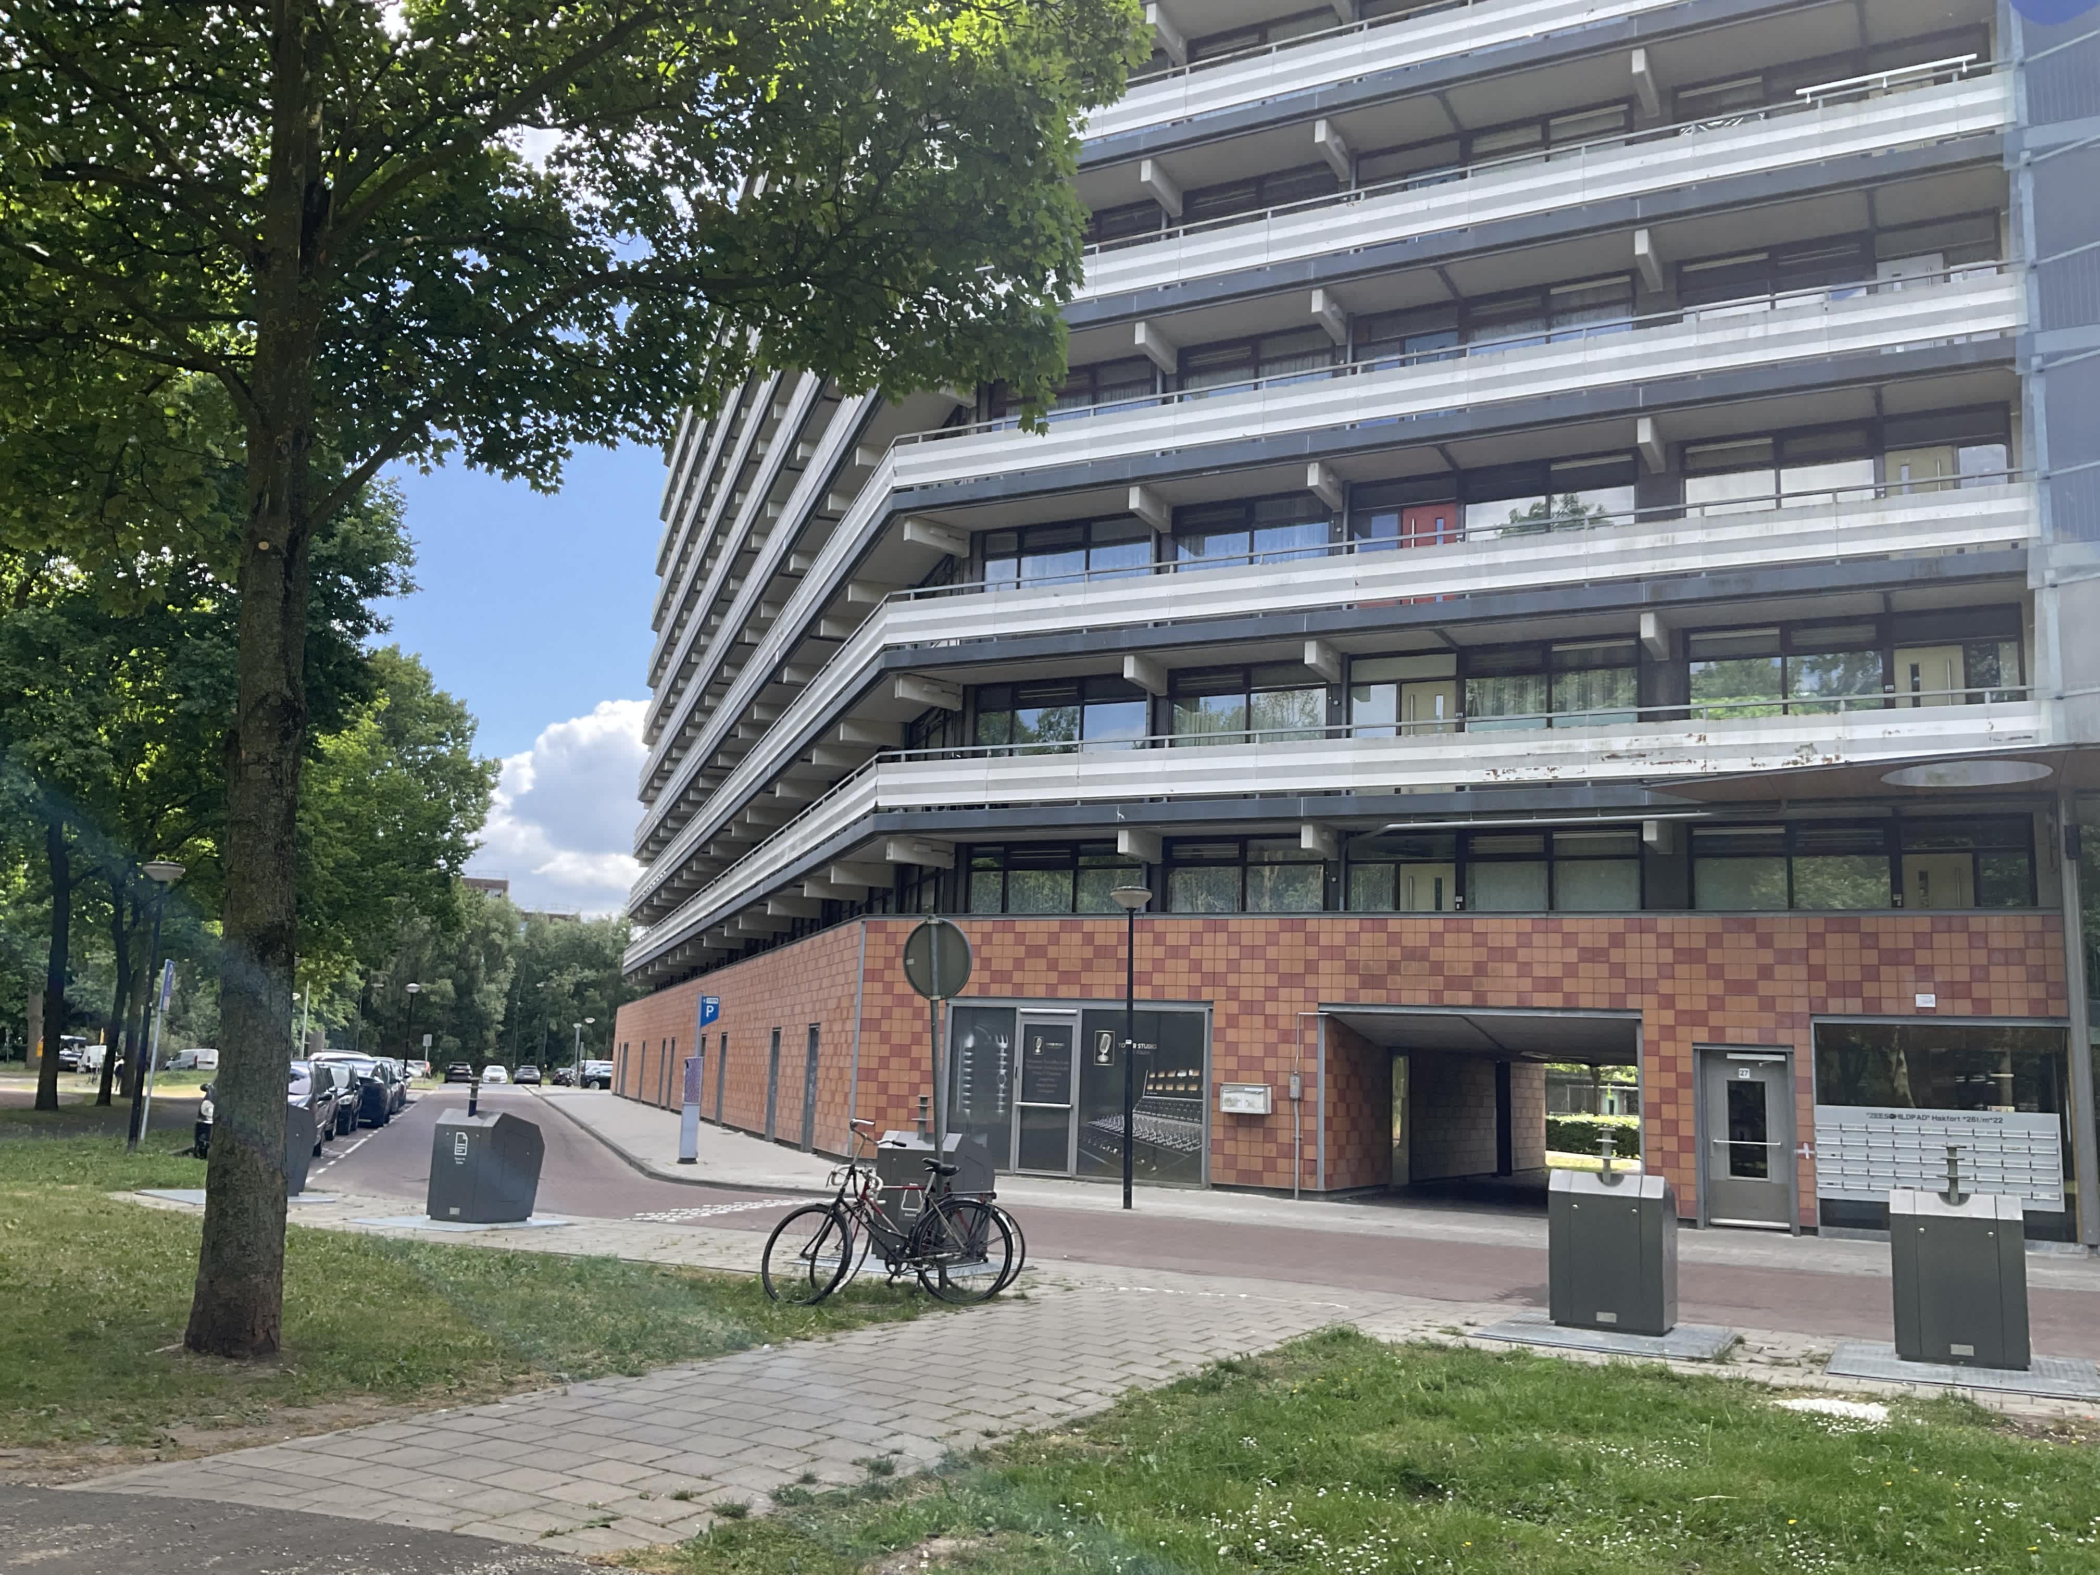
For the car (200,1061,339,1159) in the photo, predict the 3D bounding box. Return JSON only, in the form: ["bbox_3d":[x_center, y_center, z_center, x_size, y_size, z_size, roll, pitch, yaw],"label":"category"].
[{"bbox_3d":[-12.046,4.947,27.328,1.730,1.450,4.150,5,-10,-17],"label":"car"}]

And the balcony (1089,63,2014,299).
[{"bbox_3d":[6.063,-8.748,27.090,15.300,0.950,1.000,-3,-10,27],"label":"balcony"}]

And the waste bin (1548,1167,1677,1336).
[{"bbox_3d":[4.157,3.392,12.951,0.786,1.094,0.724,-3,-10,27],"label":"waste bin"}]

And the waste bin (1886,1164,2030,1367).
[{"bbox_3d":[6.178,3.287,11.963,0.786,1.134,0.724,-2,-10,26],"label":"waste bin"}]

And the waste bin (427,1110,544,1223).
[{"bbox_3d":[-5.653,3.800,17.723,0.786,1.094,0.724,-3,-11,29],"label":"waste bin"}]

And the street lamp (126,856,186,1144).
[{"bbox_3d":[-13.330,3.218,26.042,0.540,4.240,0.540,5,-10,-17],"label":"street lamp"}]

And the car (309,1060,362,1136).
[{"bbox_3d":[-14.218,5.906,33.702,1.730,1.450,4.150,5,-10,-17],"label":"car"}]

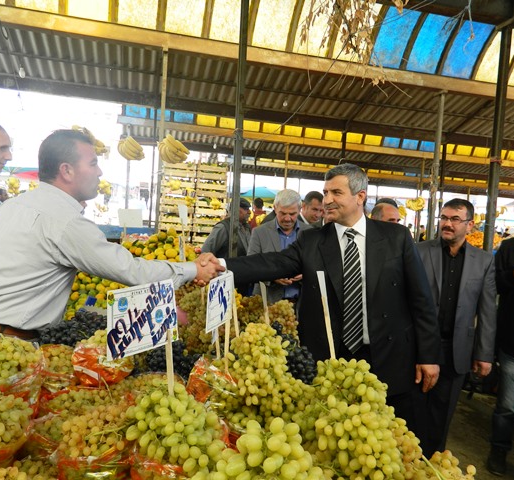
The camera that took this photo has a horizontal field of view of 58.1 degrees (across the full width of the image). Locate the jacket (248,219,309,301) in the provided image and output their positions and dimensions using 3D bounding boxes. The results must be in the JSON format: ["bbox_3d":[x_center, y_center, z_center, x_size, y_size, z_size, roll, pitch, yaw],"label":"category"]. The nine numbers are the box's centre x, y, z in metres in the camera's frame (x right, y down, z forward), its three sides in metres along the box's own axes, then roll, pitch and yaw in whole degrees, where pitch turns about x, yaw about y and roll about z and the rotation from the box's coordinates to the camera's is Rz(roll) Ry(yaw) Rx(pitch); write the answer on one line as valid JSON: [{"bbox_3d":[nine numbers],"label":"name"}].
[{"bbox_3d":[0.165,0.250,2.930,0.520,0.740,0.360,3,4,0],"label":"jacket"}]

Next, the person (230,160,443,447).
[{"bbox_3d":[0.330,0.575,1.970,0.780,1.770,0.620,5,4,25],"label":"person"}]

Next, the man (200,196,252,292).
[{"bbox_3d":[-0.280,0.439,4.300,0.400,1.680,0.520,6,5,38],"label":"man"}]

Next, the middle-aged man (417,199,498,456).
[{"bbox_3d":[1.085,0.613,2.650,0.530,1.700,0.340,5,4,30],"label":"middle-aged man"}]

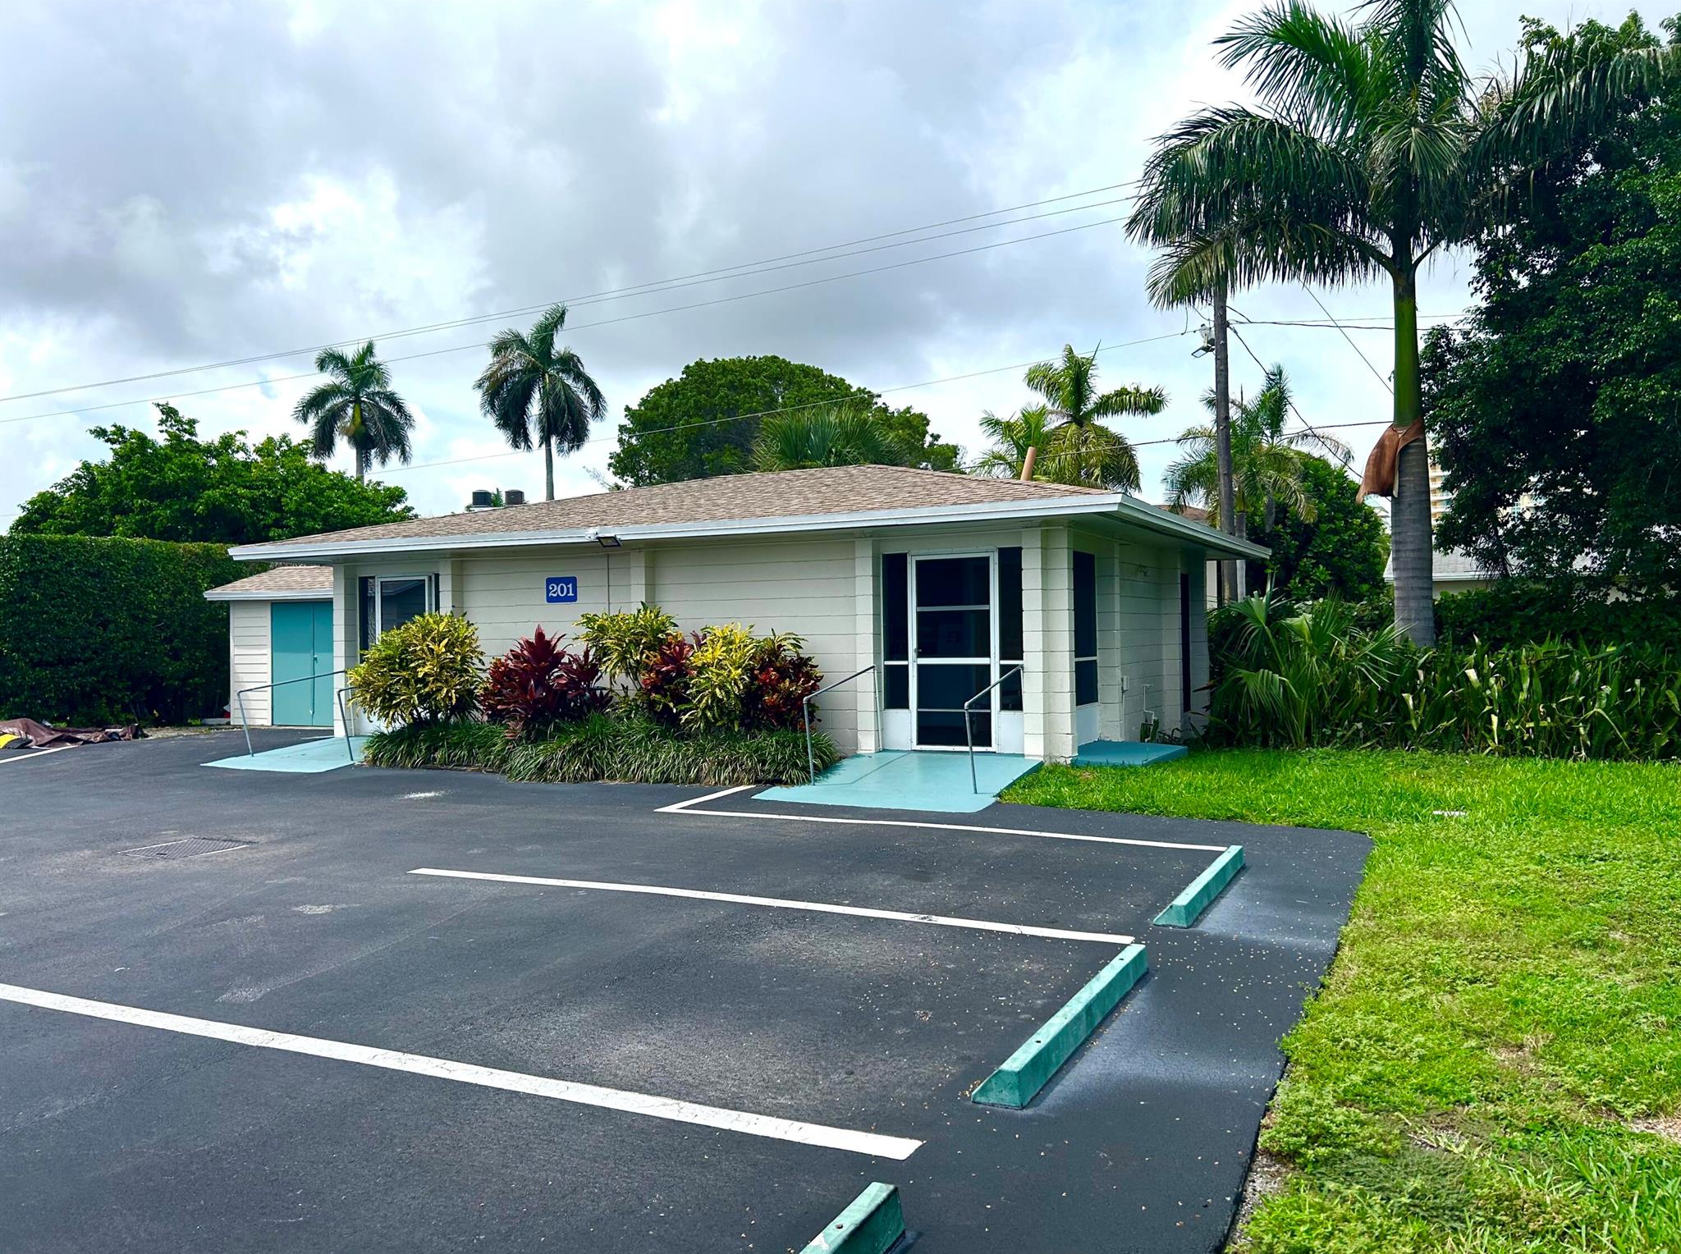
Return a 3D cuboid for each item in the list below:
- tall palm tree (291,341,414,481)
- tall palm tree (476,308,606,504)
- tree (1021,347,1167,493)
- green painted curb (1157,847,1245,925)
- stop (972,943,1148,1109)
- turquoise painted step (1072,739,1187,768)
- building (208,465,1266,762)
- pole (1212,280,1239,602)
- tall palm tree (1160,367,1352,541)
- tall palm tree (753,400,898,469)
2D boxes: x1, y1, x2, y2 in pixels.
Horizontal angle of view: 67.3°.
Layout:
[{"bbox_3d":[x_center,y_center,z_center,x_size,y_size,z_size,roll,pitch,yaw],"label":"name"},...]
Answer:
[{"bbox_3d":[-19.611,-4.723,50.958,5.000,13.631,5.000,-1,0,0],"label":"tall palm tree"},{"bbox_3d":[-11.258,-5.176,47.956,5.100,14.263,5.100,-1,0,0],"label":"tall palm tree"},{"bbox_3d":[7.443,-3.444,37.969,4.600,10.148,4.600,-1,0,0],"label":"tree"},{"bbox_3d":[2.088,1.466,7.261,0.180,0.120,1.850,-1,0,27],"label":"green painted curb"},{"bbox_3d":[0.901,1.467,4.847,0.175,0.120,1.810,-1,0,27],"label":"stop"},{"bbox_3d":[2.771,1.296,12.429,0.920,0.125,1.900,-1,0,27],"label":"turquoise painted step"},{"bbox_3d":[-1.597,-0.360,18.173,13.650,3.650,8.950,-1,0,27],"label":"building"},{"bbox_3d":[7.301,-3.678,24.000,0.280,10.346,0.280,-1,0,27],"label":"pole"},{"bbox_3d":[9.806,-2.364,29.976,4.400,7.723,4.400,-1,0,0],"label":"tall palm tree"},{"bbox_3d":[-0.294,-1.487,25.980,3.600,6.303,3.600,-1,0,0],"label":"tall palm tree"}]

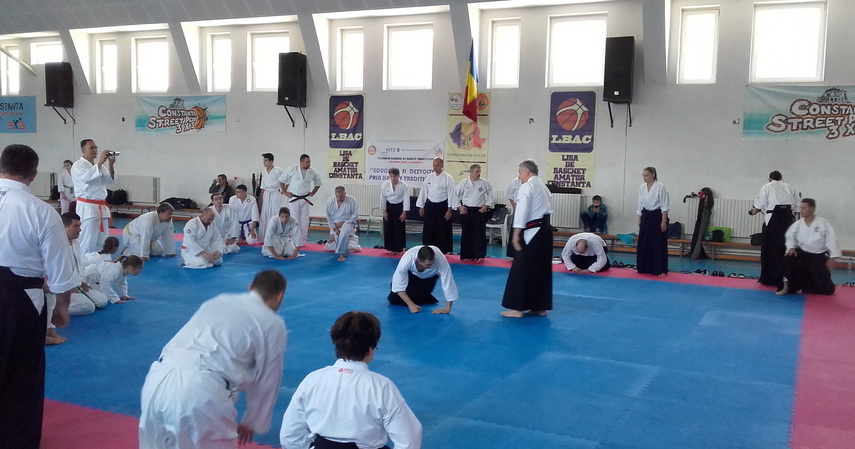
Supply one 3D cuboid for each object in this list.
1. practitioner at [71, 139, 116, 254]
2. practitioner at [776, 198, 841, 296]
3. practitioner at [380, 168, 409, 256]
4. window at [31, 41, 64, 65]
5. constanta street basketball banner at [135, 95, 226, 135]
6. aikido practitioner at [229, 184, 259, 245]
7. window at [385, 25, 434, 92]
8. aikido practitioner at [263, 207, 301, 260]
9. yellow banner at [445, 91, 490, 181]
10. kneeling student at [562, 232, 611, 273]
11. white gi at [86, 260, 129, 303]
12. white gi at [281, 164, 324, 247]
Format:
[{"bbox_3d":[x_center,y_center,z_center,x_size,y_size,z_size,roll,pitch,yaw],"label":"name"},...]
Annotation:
[{"bbox_3d":[-4.479,-0.188,10.279,0.580,1.830,0.500,3,5,17],"label":"practitioner"},{"bbox_3d":[5.284,0.318,10.550,0.700,1.250,0.660,4,5,30],"label":"practitioner"},{"bbox_3d":[-0.584,-0.255,13.937,0.510,1.550,0.420,2,5,6],"label":"practitioner"},{"bbox_3d":[-10.861,-4.446,21.843,1.261,1.474,0.120,3,5,24],"label":"window"},{"bbox_3d":[-6.442,-2.835,19.876,3.016,1.017,0.030,3,5,24],"label":"constanta street basketball banner"},{"bbox_3d":[-3.551,-0.208,14.828,0.560,1.150,0.650,1,5,-3],"label":"aikido practitioner"},{"bbox_3d":[-0.422,-3.713,17.020,1.224,1.445,0.140,4,5,26],"label":"window"},{"bbox_3d":[-2.478,0.103,13.016,0.640,0.870,0.820,1,5,-9],"label":"aikido practitioner"},{"bbox_3d":[0.848,-1.799,15.972,0.968,1.930,0.030,4,5,24],"label":"yellow banner"},{"bbox_3d":[2.627,0.423,12.457,0.700,0.600,0.920,3,5,21],"label":"kneeling student"},{"bbox_3d":[-3.627,0.636,8.605,0.600,0.450,0.410,3,5,15],"label":"white gi"},{"bbox_3d":[-2.386,-0.360,14.500,0.800,1.560,0.420,1,5,-7],"label":"white gi"}]

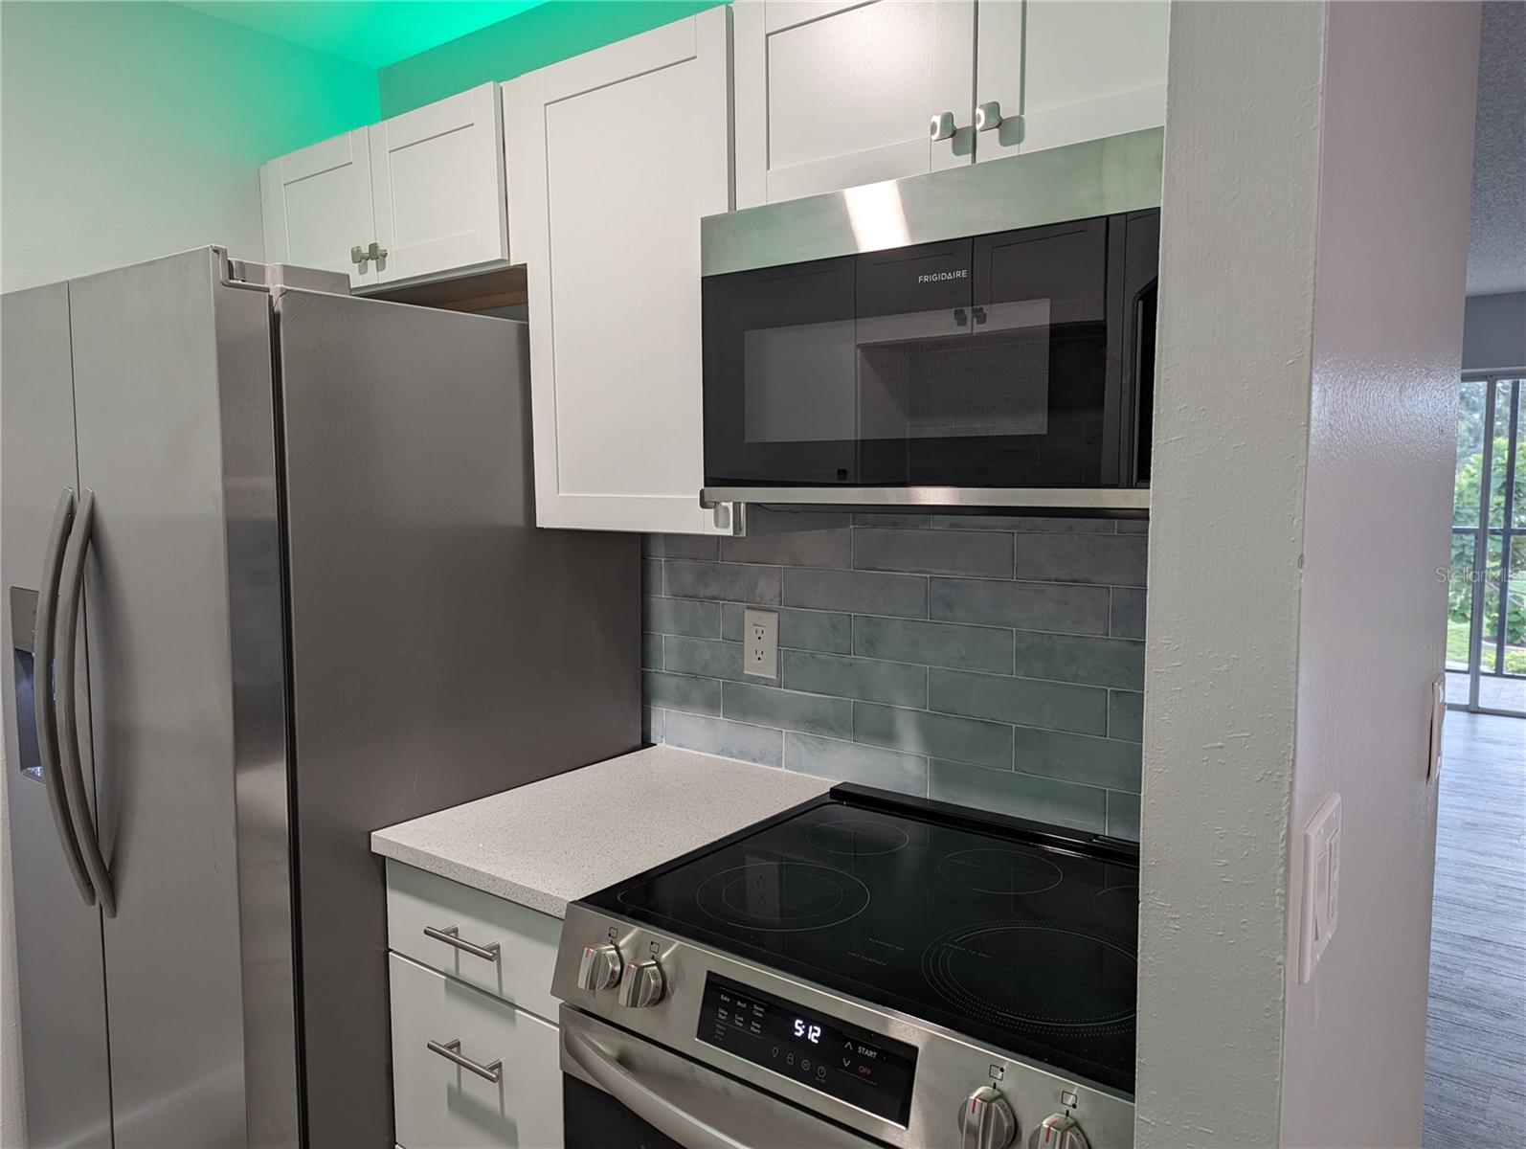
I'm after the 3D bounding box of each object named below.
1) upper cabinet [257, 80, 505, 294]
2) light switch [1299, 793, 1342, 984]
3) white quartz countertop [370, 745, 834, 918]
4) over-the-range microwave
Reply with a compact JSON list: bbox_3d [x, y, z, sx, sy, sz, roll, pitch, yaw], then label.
[{"bbox_3d":[-0.672,-0.731,2.208,0.825,0.305,0.340,4,7,37],"label":"upper cabinet"},{"bbox_3d":[0.424,0.235,0.802,0.007,0.114,0.116,4,7,37],"label":"light switch"},{"bbox_3d":[-0.237,0.409,1.799,0.454,0.030,0.655,4,7,37],"label":"white quartz countertop"},{"bbox_3d":[0.342,-0.292,1.423,0.759,0.403,0.410,4,7,37],"label":"over-the-range microwave"}]

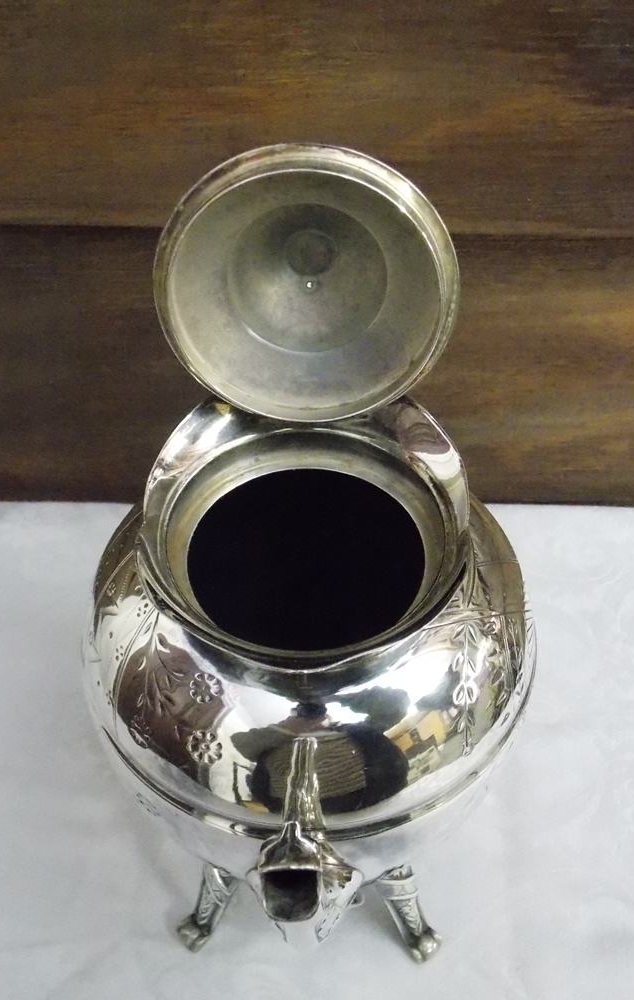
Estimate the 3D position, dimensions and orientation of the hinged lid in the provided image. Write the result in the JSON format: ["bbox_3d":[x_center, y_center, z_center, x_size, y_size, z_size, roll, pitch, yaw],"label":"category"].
[{"bbox_3d":[-0.002,-0.078,0.355,0.096,0.096,0.057,2,37,2],"label":"hinged lid"}]

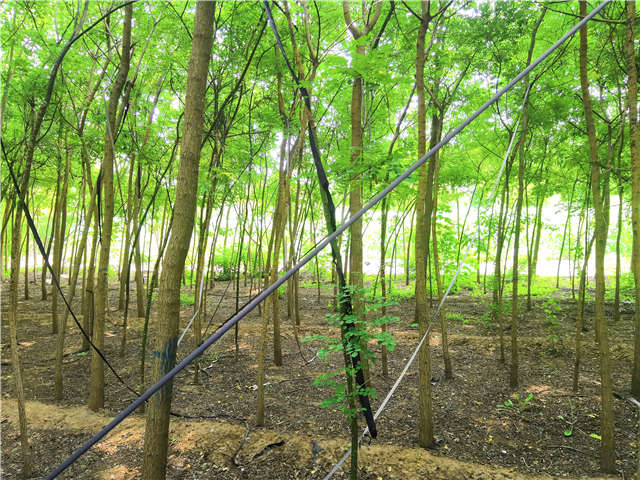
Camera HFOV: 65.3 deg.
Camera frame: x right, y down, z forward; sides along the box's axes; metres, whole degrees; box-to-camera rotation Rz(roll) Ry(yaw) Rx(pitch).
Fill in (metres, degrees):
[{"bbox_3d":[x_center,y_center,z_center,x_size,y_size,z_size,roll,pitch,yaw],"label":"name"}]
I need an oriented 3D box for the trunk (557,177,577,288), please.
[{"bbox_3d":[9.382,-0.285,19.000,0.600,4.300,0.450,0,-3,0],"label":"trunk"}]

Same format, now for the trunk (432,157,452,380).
[{"bbox_3d":[1.571,0.359,6.400,0.230,2.870,0.180,0,-3,0],"label":"trunk"}]

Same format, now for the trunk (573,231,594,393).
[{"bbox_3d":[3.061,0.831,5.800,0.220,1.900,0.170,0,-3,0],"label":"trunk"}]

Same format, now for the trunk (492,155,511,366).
[{"bbox_3d":[2.625,0.296,7.200,0.220,2.950,0.190,0,-3,0],"label":"trunk"}]

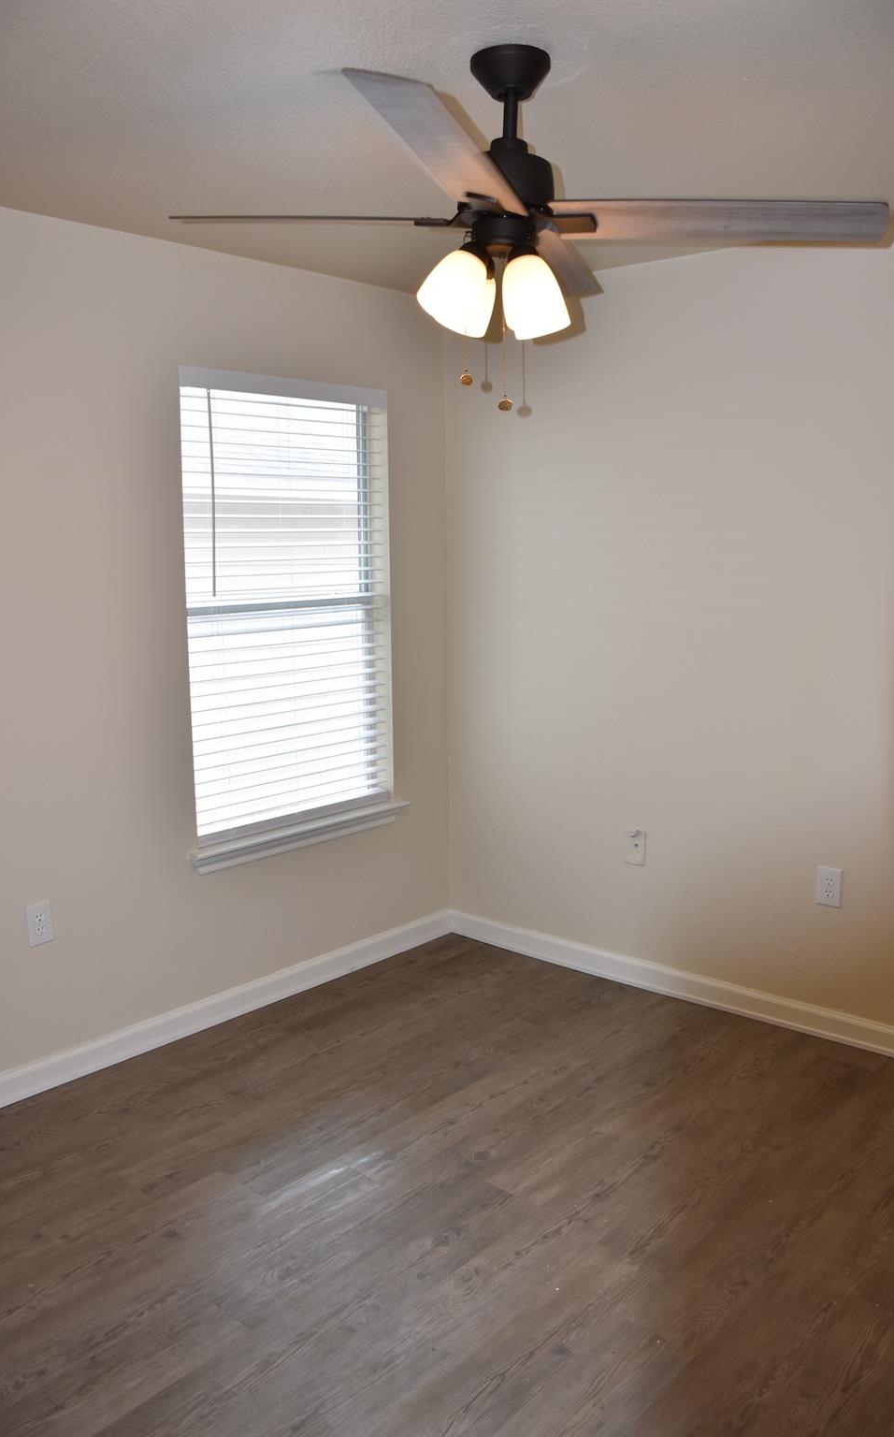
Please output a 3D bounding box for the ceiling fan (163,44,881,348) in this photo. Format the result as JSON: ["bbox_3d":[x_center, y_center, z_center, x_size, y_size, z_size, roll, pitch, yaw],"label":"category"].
[{"bbox_3d":[0.110,-0.958,2.017,1.280,0.520,1.280,2,10,16],"label":"ceiling fan"}]

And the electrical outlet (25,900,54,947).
[{"bbox_3d":[-1.183,0.598,3.137,0.010,0.121,0.076,9,14,44],"label":"electrical outlet"}]

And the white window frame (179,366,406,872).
[{"bbox_3d":[-0.516,-0.378,3.712,0.060,1.510,0.855,9,14,44],"label":"white window frame"}]

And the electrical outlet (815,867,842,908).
[{"bbox_3d":[1.210,0.534,3.412,0.080,0.122,0.010,7,12,38],"label":"electrical outlet"}]

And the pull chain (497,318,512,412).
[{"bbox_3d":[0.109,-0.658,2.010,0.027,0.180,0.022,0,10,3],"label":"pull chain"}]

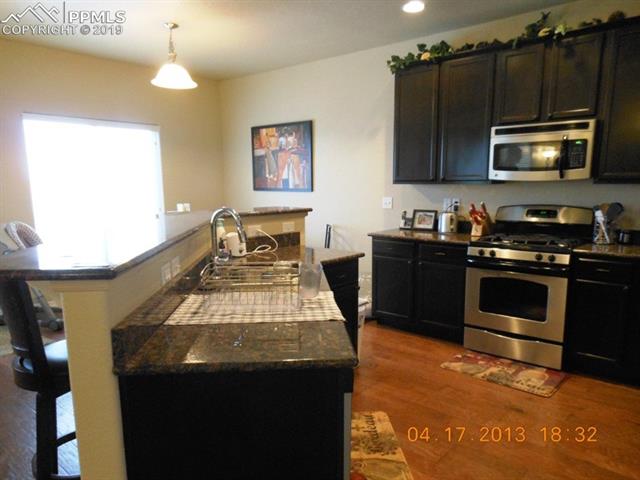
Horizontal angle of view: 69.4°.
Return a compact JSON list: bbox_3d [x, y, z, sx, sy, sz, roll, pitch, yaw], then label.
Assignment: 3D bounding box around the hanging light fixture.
[{"bbox_3d":[-1.324,-1.656,4.165,0.414,0.557,0.414,6,10,41],"label":"hanging light fixture"}]

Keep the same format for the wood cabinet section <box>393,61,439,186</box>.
[{"bbox_3d":[0.991,-1.077,4.378,0.455,1.060,0.316,6,10,40],"label":"wood cabinet section"}]

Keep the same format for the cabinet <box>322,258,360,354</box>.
[{"bbox_3d":[-0.074,0.565,3.384,0.601,0.867,0.404,6,10,41],"label":"cabinet"}]

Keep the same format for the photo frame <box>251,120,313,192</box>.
[{"bbox_3d":[-0.511,-1.052,5.944,1.098,0.845,0.039,6,10,41],"label":"photo frame"}]

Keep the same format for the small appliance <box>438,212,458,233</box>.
[{"bbox_3d":[1.219,-0.162,4.391,0.138,0.187,0.197,-2,8,-10],"label":"small appliance"}]

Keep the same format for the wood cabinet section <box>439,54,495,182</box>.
[{"bbox_3d":[1.345,-1.038,4.078,0.474,1.060,0.316,6,10,40],"label":"wood cabinet section"}]

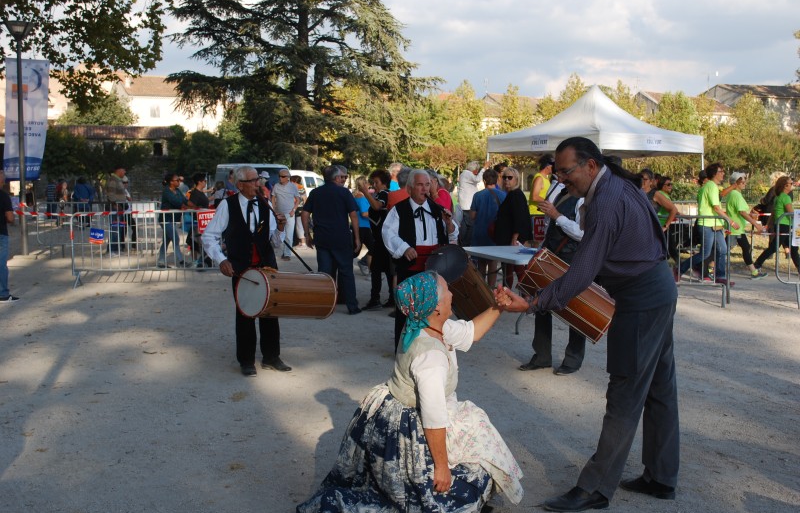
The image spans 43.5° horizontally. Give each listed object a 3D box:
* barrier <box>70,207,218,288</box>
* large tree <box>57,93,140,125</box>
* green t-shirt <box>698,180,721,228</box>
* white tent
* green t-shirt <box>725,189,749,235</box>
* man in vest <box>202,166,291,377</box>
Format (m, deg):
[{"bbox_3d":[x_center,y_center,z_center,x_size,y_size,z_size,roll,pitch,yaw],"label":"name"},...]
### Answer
[{"bbox_3d":[-3.482,-0.073,14.543,2.450,1.080,0.480,0,5,0],"label":"barrier"},{"bbox_3d":[-17.340,-6.185,57.688,5.200,6.449,5.000,0,5,0],"label":"large tree"},{"bbox_3d":[4.482,-0.759,14.486,0.360,0.660,0.500,0,5,3],"label":"green t-shirt"},{"bbox_3d":[3.904,-1.722,20.117,3.000,3.340,3.000,-4,6,-37],"label":"white tent"},{"bbox_3d":[5.077,-0.678,15.095,0.340,0.670,0.480,0,5,3],"label":"green t-shirt"},{"bbox_3d":[-1.257,0.114,8.237,0.660,1.700,0.500,-2,5,-22],"label":"man in vest"}]

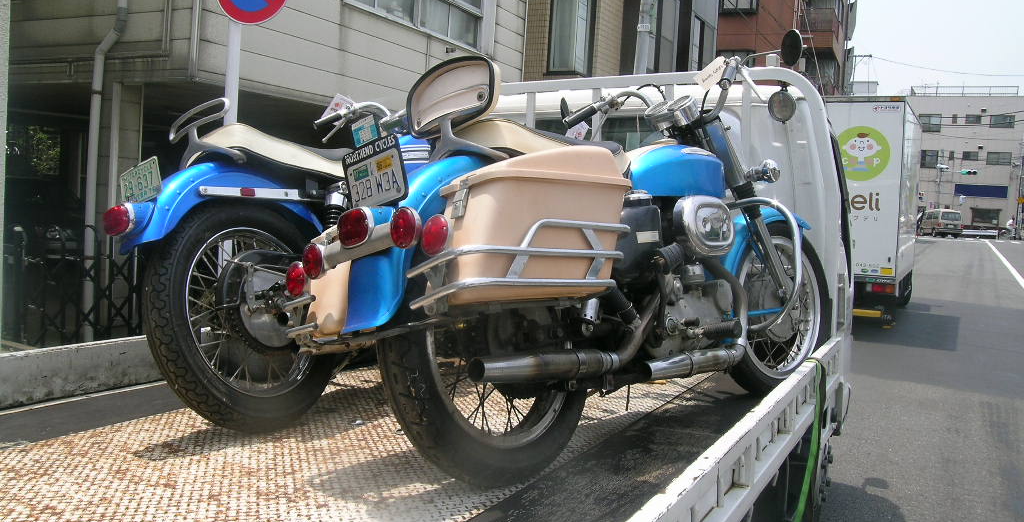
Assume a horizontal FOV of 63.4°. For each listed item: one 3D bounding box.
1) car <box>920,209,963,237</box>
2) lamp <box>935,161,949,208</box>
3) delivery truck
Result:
[{"bbox_3d":[32.011,-2.814,61.677,1.690,1.980,4.600,5,4,11],"label":"car"},{"bbox_3d":[33.042,-4.775,64.214,1.100,5.700,0.350,6,5,28],"label":"lamp"},{"bbox_3d":[5.258,-0.746,13.001,1.820,2.980,4.800,4,5,29],"label":"delivery truck"}]

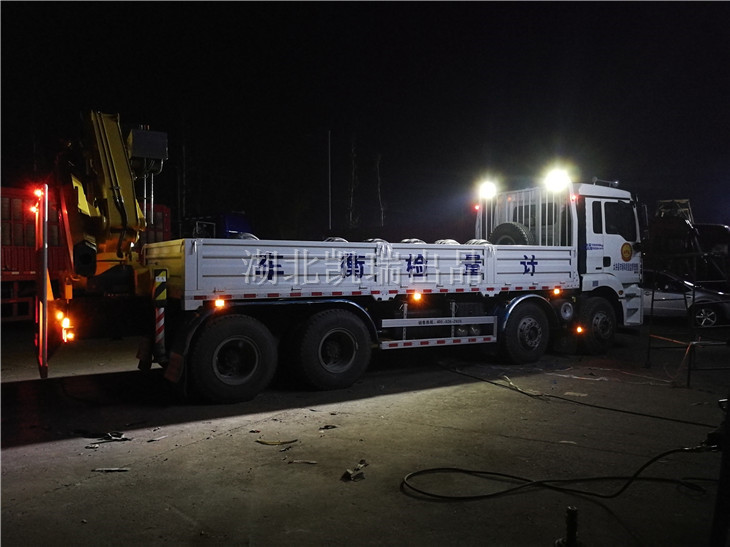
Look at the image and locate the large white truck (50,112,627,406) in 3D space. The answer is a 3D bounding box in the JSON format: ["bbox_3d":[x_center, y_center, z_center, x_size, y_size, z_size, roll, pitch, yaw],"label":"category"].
[{"bbox_3d":[0.426,-0.293,9.513,10.282,3.666,2.525,-1,0,-31],"label":"large white truck"}]

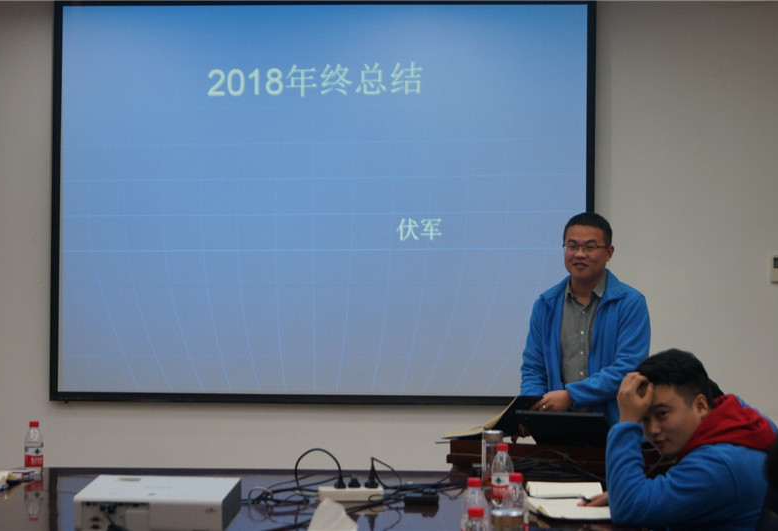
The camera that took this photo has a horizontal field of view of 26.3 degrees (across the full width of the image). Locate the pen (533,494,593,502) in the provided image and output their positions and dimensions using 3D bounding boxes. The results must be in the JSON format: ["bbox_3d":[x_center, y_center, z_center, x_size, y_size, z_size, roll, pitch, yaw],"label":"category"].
[{"bbox_3d":[0.484,0.647,4.620,0.155,0.011,0.011,1,0,6],"label":"pen"}]

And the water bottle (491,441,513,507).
[{"bbox_3d":[0.320,0.592,4.700,0.063,0.176,0.063,1,0,0],"label":"water bottle"}]

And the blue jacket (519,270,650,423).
[{"bbox_3d":[0.692,0.352,5.860,0.480,0.680,0.370,0,0,23],"label":"blue jacket"}]

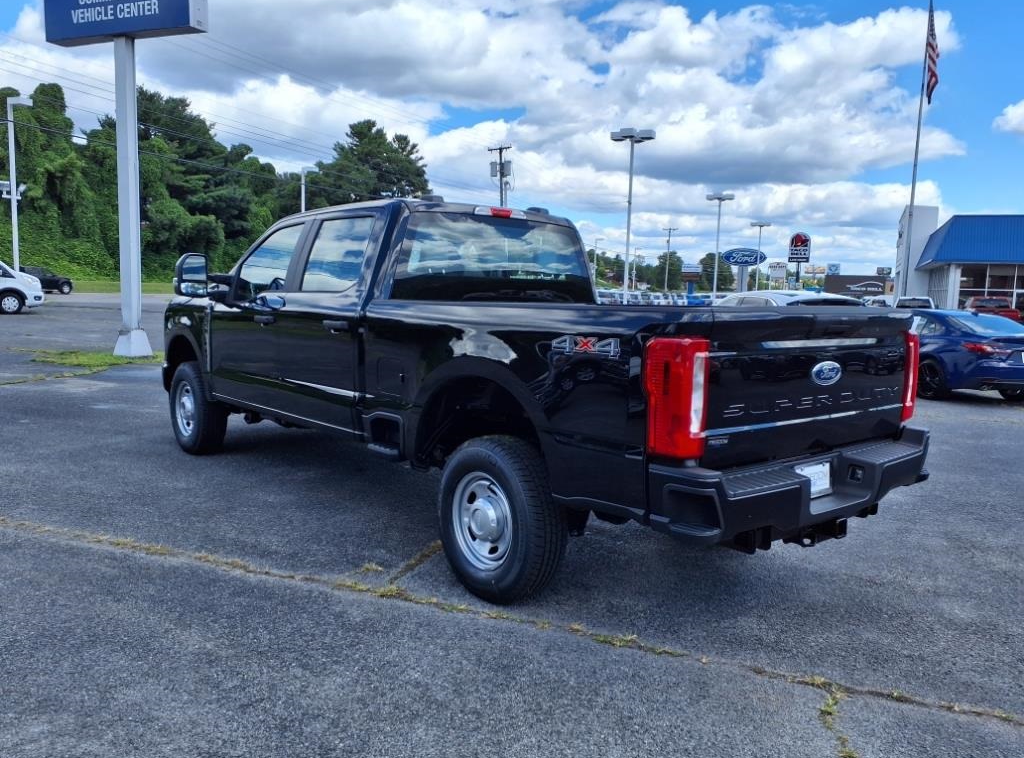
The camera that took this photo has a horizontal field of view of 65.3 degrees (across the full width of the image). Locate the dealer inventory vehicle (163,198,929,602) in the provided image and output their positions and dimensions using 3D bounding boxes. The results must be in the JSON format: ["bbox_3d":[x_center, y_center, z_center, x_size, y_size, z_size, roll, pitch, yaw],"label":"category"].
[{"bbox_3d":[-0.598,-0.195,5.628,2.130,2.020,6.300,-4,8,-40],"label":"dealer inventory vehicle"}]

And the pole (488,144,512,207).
[{"bbox_3d":[-0.995,-11.029,58.516,2.200,12.000,0.850,5,7,32],"label":"pole"}]

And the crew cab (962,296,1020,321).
[{"bbox_3d":[19.950,-2.581,33.652,2.020,1.920,5.800,4,7,25],"label":"crew cab"}]

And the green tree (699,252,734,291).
[{"bbox_3d":[38.406,-19.907,150.000,6.600,8.000,6.600,2,6,0],"label":"green tree"}]

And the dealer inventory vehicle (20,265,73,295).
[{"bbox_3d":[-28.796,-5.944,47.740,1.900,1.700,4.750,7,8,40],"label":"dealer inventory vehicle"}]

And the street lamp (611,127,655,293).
[{"bbox_3d":[4.604,-5.787,31.513,1.720,7.900,1.720,4,7,24],"label":"street lamp"}]

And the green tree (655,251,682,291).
[{"bbox_3d":[29.392,-20.001,150.000,5.300,8.000,5.300,2,6,0],"label":"green tree"}]

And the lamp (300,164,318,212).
[{"bbox_3d":[-11.519,-7.960,45.527,1.050,8.000,0.500,3,6,14],"label":"lamp"}]

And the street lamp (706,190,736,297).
[{"bbox_3d":[12.835,-7.545,49.998,1.720,7.900,1.720,4,7,24],"label":"street lamp"}]

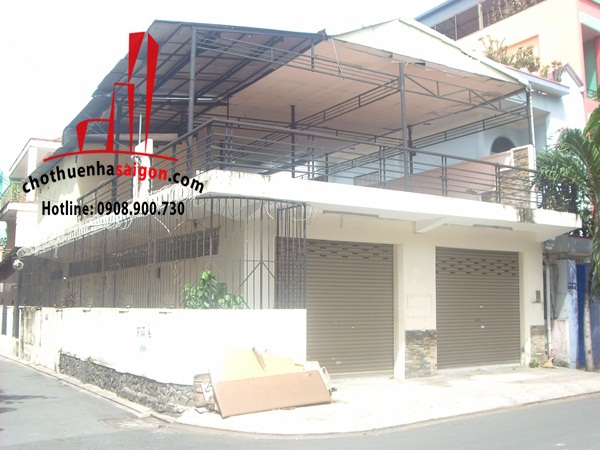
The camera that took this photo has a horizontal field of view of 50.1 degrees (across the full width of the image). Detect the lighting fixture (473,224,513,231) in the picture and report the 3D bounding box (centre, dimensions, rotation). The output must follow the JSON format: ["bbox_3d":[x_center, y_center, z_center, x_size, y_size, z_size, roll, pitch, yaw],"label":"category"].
[{"bbox_3d":[4.252,0.060,14.085,1.230,0.060,0.100,4,-8,-31],"label":"lighting fixture"}]

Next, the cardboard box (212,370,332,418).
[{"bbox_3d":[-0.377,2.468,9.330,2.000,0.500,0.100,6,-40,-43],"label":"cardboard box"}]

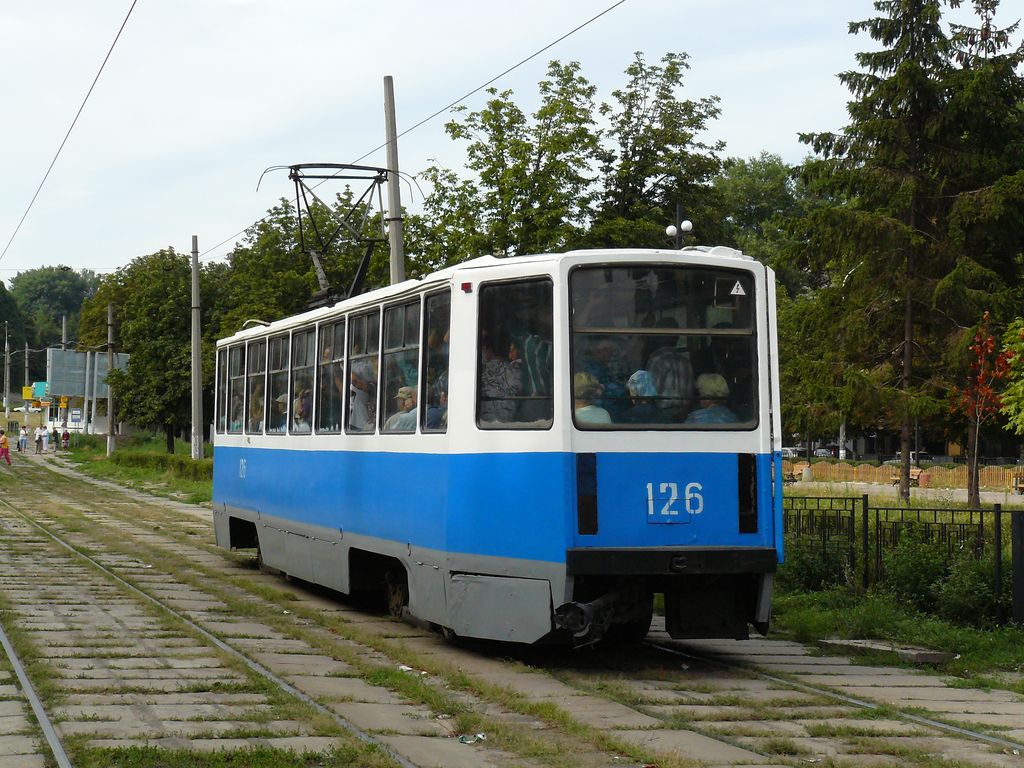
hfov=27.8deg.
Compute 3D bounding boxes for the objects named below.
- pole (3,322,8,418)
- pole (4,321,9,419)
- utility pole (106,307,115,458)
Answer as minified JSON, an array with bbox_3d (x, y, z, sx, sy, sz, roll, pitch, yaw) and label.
[{"bbox_3d":[-55.036,-1.467,225.000,0.400,10.500,0.400,0,-1,0],"label":"pole"},{"bbox_3d":[-55.604,-1.542,228.000,0.400,10.600,0.400,0,-2,-14],"label":"pole"},{"bbox_3d":[-22.863,-0.256,118.000,0.420,8.800,0.420,0,-2,-11],"label":"utility pole"}]

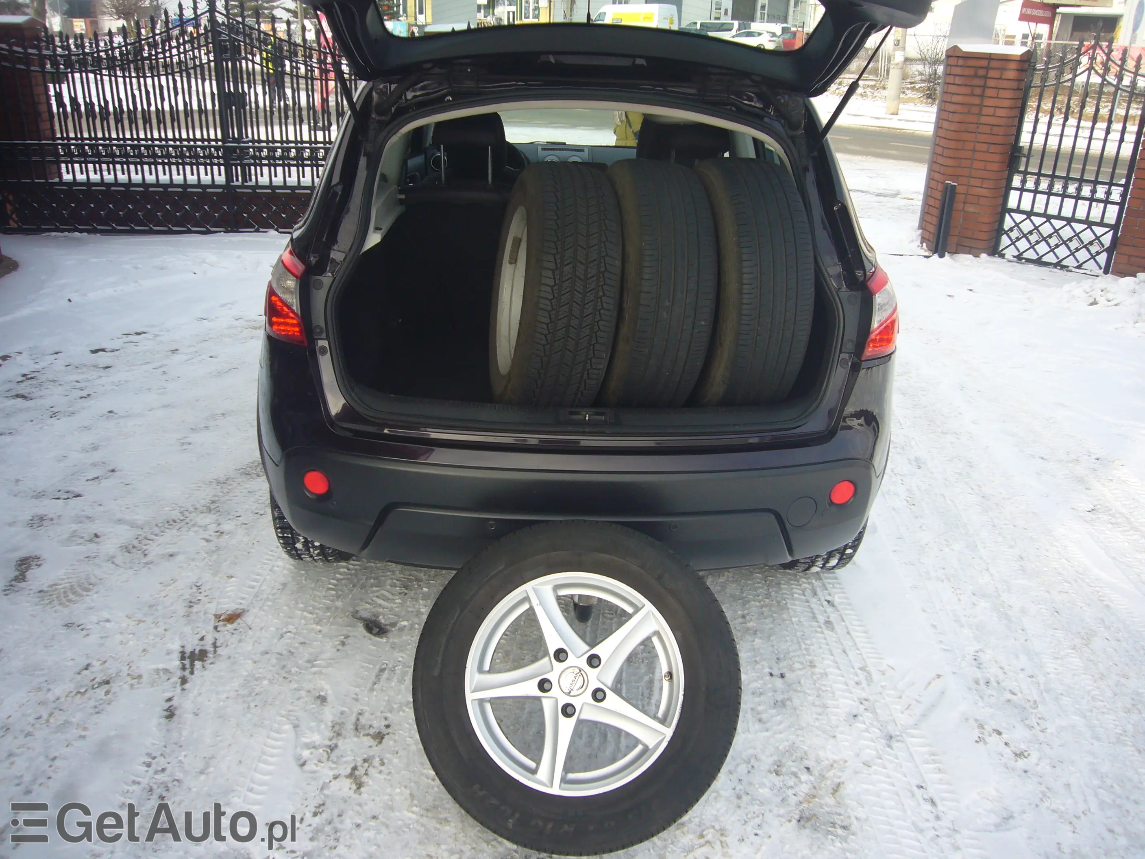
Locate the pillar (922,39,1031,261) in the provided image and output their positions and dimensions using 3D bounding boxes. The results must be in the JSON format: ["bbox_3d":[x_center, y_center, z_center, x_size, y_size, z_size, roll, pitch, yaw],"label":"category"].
[{"bbox_3d":[3.619,-2.489,8.300,0.620,1.740,0.500,16,26,32],"label":"pillar"}]

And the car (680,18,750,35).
[{"bbox_3d":[10.072,-28.015,66.000,4.900,1.950,1.920,17,27,33],"label":"car"}]

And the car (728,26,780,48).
[{"bbox_3d":[11.672,-25.672,61.500,4.250,1.470,1.780,15,26,30],"label":"car"}]

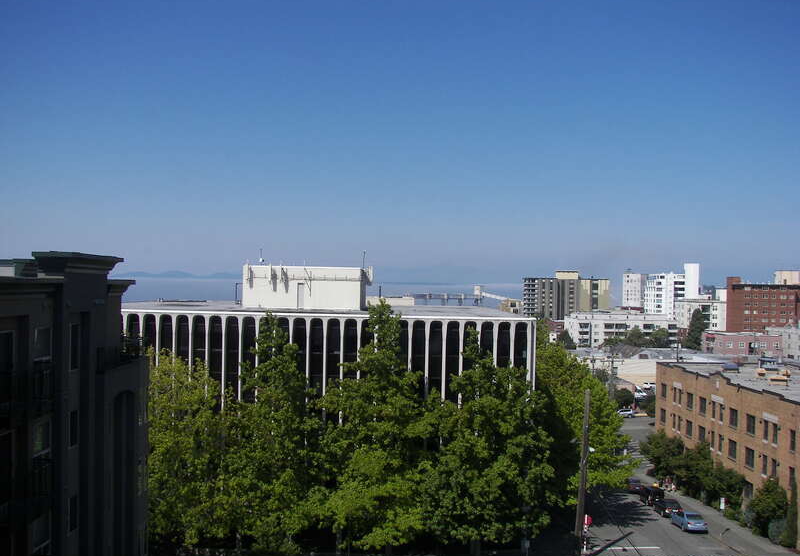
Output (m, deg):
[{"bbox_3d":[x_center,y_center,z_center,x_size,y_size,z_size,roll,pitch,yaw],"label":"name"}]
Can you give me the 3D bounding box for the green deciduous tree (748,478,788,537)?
[{"bbox_3d":[27.900,17.420,63.000,3.000,4.400,3.000,1,0,1],"label":"green deciduous tree"}]

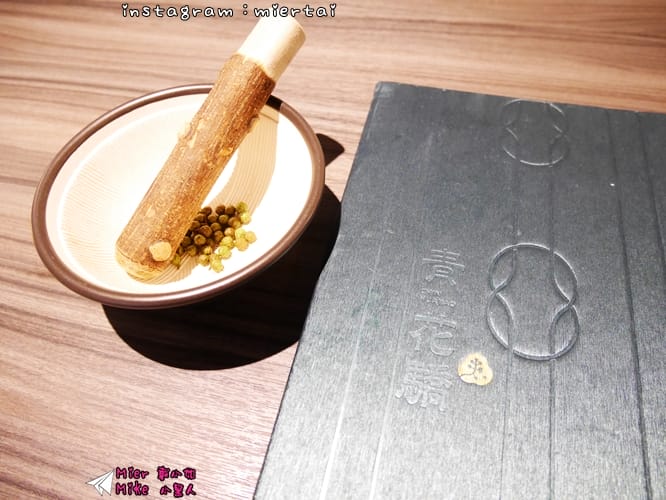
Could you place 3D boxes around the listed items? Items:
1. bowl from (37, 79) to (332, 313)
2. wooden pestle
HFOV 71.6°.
[{"bbox_3d":[-0.070,-0.021,0.237,0.134,0.053,0.134,-1,58,2],"label":"bowl"},{"bbox_3d":[-0.059,-0.052,0.223,0.025,0.025,0.137,29,82,0],"label":"wooden pestle"}]

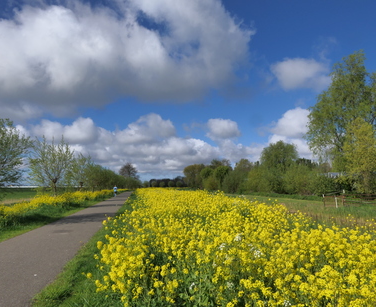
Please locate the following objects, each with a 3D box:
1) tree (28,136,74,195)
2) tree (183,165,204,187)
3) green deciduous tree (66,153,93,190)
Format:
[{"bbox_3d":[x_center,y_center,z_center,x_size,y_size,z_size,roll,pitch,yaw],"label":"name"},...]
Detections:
[{"bbox_3d":[-11.798,1.517,26.495,3.990,5.960,3.790,0,-6,0],"label":"tree"},{"bbox_3d":[2.441,10.119,124.646,9.360,10.910,8.420,0,-6,0],"label":"tree"},{"bbox_3d":[-13.504,2.872,38.418,3.640,5.910,3.460,0,-6,0],"label":"green deciduous tree"}]

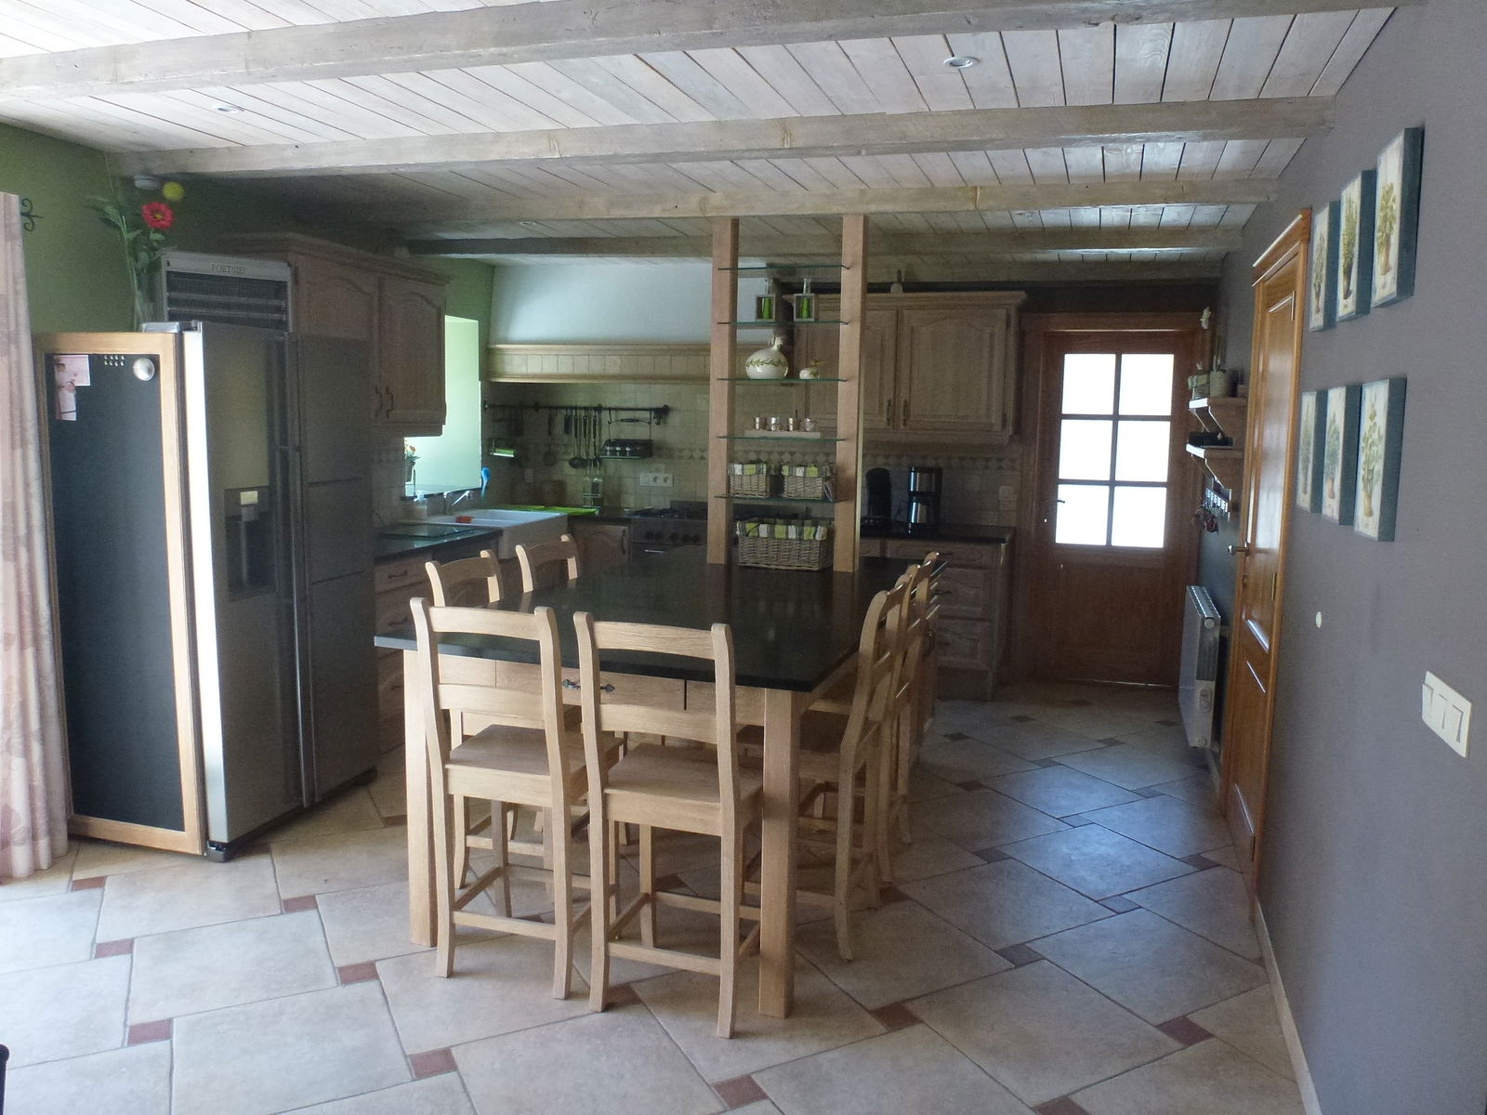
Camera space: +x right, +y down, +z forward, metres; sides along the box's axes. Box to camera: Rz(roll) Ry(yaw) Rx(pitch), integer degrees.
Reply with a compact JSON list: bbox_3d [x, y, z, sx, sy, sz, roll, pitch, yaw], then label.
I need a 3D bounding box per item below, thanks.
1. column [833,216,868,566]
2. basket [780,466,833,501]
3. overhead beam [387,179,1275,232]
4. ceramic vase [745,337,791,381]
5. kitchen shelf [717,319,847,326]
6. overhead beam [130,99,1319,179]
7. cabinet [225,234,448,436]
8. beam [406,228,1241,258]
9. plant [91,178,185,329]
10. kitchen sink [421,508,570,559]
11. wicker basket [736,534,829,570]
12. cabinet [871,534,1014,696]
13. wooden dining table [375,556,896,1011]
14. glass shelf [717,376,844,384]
[{"bbox_3d":[0.442,-0.651,4.382,0.080,1.430,0.090,3,8,18],"label":"column"},{"bbox_3d":[0.268,-0.312,4.394,0.170,0.135,0.170,4,8,19],"label":"basket"},{"bbox_3d":[0.102,-1.400,4.276,3.674,0.089,0.095,3,8,15],"label":"overhead beam"},{"bbox_3d":[0.102,-0.850,4.577,0.190,0.187,0.170,4,8,18],"label":"ceramic vase"},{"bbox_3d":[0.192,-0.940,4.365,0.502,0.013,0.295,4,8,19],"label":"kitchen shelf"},{"bbox_3d":[-0.367,-1.288,3.383,3.977,0.084,0.125,4,8,16],"label":"overhead beam"},{"bbox_3d":[-1.824,-0.968,5.005,0.340,0.810,1.380,2,8,10],"label":"cabinet"},{"bbox_3d":[0.248,-1.588,5.433,4.200,0.110,0.140,3,8,13],"label":"beam"},{"bbox_3d":[-2.076,-1.038,3.673,0.310,0.510,0.260,-3,9,-29],"label":"plant"},{"bbox_3d":[-1.476,-0.150,6.455,0.580,0.190,0.900,3,8,14],"label":"kitchen sink"},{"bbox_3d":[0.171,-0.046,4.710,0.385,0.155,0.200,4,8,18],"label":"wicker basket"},{"bbox_3d":[1.154,0.293,6.229,0.740,0.900,0.600,3,8,15],"label":"cabinet"},{"bbox_3d":[-0.066,0.579,3.945,1.280,0.922,2.308,4,8,19],"label":"wooden dining table"},{"bbox_3d":[0.178,-0.732,4.458,0.535,0.012,0.220,3,8,16],"label":"glass shelf"}]

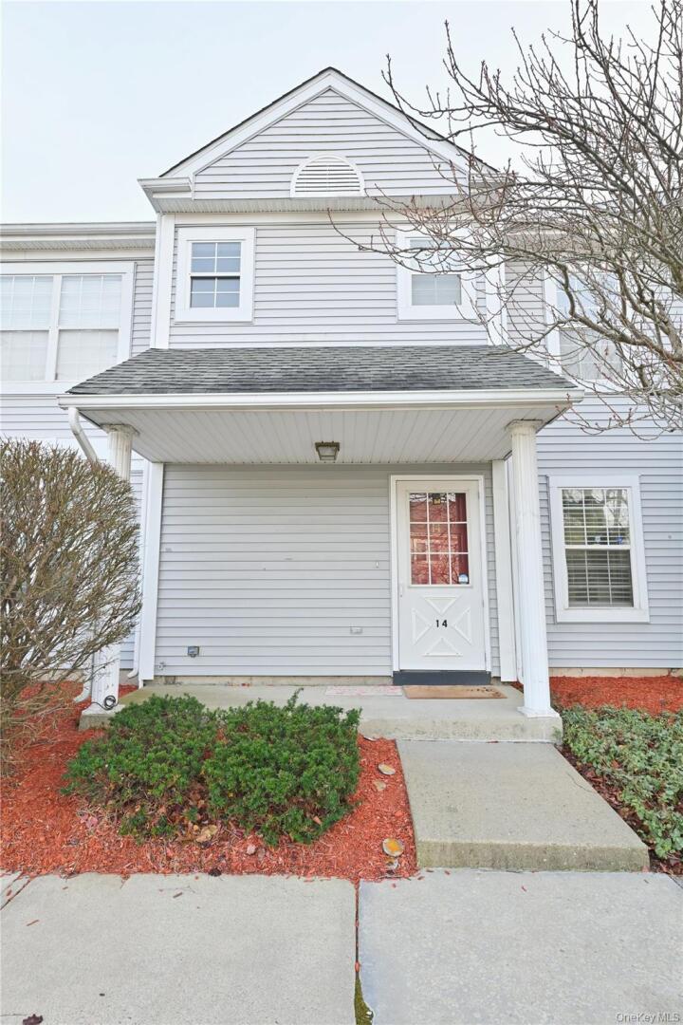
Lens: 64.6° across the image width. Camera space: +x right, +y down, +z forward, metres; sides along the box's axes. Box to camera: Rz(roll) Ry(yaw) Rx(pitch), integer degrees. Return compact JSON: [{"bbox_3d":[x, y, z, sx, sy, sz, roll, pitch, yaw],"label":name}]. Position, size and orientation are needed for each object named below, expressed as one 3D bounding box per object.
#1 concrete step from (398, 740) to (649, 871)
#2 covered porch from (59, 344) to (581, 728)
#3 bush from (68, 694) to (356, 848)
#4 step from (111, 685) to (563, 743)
[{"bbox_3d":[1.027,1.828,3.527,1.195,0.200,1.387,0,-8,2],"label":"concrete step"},{"bbox_3d":[-0.157,-0.166,4.987,3.980,3.807,1.970,0,-8,2],"label":"covered porch"},{"bbox_3d":[-0.860,1.607,3.615,1.960,0.590,0.960,0,-8,2],"label":"bush"},{"bbox_3d":[-0.159,1.815,4.987,3.831,0.184,1.409,0,-8,2],"label":"step"}]

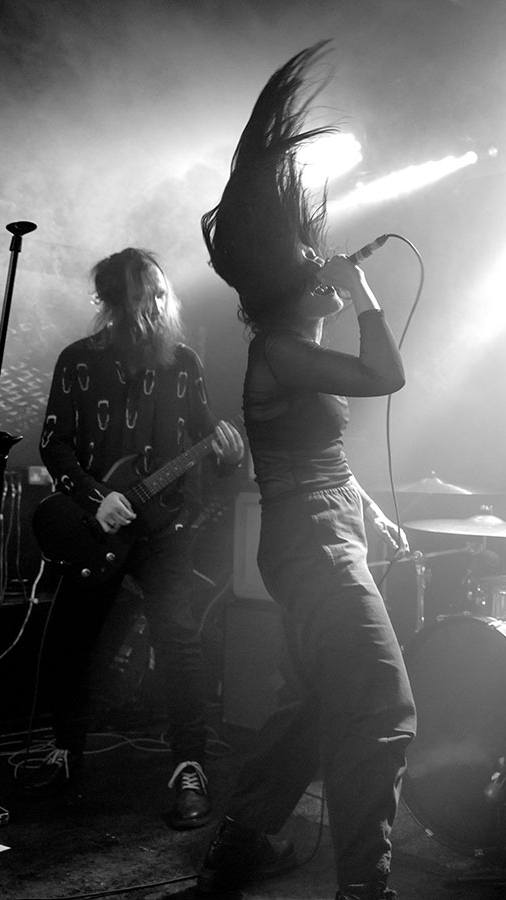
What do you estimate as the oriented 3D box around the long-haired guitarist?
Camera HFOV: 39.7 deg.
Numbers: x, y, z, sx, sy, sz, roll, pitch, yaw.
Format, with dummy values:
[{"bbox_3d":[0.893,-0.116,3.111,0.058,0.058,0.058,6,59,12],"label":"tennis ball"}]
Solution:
[{"bbox_3d":[-0.385,0.225,2.220,0.680,1.750,0.500,1,-3,-12],"label":"long-haired guitarist"}]

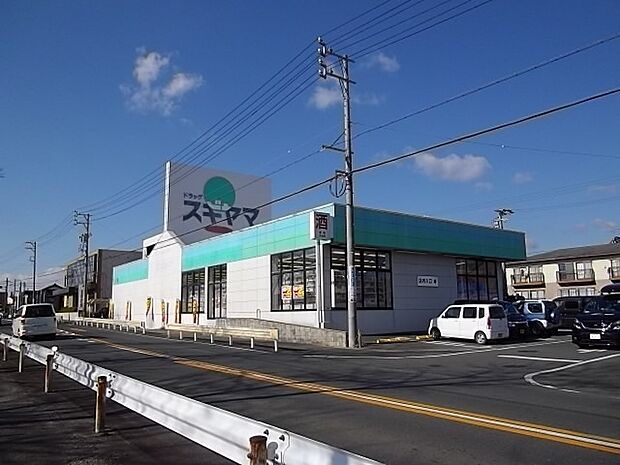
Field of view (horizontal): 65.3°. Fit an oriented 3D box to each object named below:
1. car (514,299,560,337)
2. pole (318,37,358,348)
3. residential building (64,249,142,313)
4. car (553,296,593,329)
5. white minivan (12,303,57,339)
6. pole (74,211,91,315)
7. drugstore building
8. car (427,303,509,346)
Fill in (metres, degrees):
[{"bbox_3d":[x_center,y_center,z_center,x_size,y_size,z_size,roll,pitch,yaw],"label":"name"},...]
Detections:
[{"bbox_3d":[10.747,4.424,24.641,1.500,1.700,3.400,6,-11,-36],"label":"car"},{"bbox_3d":[1.214,-1.701,19.918,2.100,12.700,0.600,6,-11,-36],"label":"pole"},{"bbox_3d":[-27.991,8.502,71.078,11.000,8.800,23.000,6,-11,-36],"label":"residential building"},{"bbox_3d":[14.666,4.569,26.580,1.750,1.820,4.400,6,-11,-36],"label":"car"},{"bbox_3d":[-15.625,5.083,27.420,1.700,1.820,4.500,6,-11,-36],"label":"white minivan"},{"bbox_3d":[-25.730,4.115,55.173,2.200,12.300,0.600,6,-11,-36],"label":"pole"},{"bbox_3d":[-2.815,4.766,40.522,16.400,6.250,35.000,6,-11,-36],"label":"drugstore building"},{"bbox_3d":[7.028,4.066,21.687,1.480,1.650,3.400,6,-11,-36],"label":"car"}]

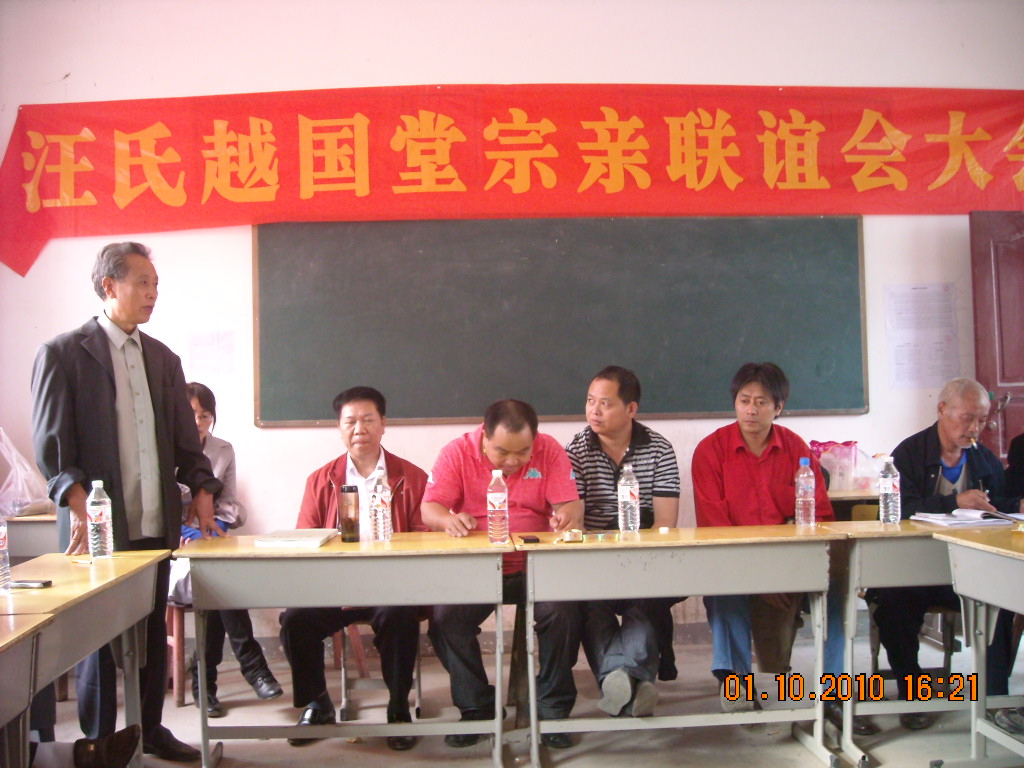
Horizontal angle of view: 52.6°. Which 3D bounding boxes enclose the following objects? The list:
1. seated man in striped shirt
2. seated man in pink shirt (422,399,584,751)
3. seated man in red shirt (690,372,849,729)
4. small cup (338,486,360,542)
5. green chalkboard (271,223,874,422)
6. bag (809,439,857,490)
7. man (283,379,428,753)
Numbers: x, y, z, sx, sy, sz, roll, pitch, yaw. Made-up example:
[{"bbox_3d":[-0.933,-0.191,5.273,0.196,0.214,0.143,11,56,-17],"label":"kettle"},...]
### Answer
[{"bbox_3d":[0.430,0.548,3.830,0.470,1.260,0.780,-1,-1,3],"label":"seated man in striped shirt"},{"bbox_3d":[-0.030,0.650,3.790,0.590,1.215,0.740,-1,-1,-1],"label":"seated man in pink shirt"},{"bbox_3d":[0.965,0.577,3.830,0.570,1.330,0.780,-1,-1,-3],"label":"seated man in red shirt"},{"bbox_3d":[-0.534,0.426,3.400,0.062,0.185,0.062,-1,-1,-2],"label":"small cup"},{"bbox_3d":[0.236,-0.307,4.970,2.960,0.990,0.040,-1,-1,-2],"label":"green chalkboard"},{"bbox_3d":[1.490,0.378,4.760,0.220,0.225,0.130,-1,-1,-2],"label":"bag"},{"bbox_3d":[-0.575,0.637,3.860,0.530,1.270,0.760,-1,-1,-2],"label":"man"}]

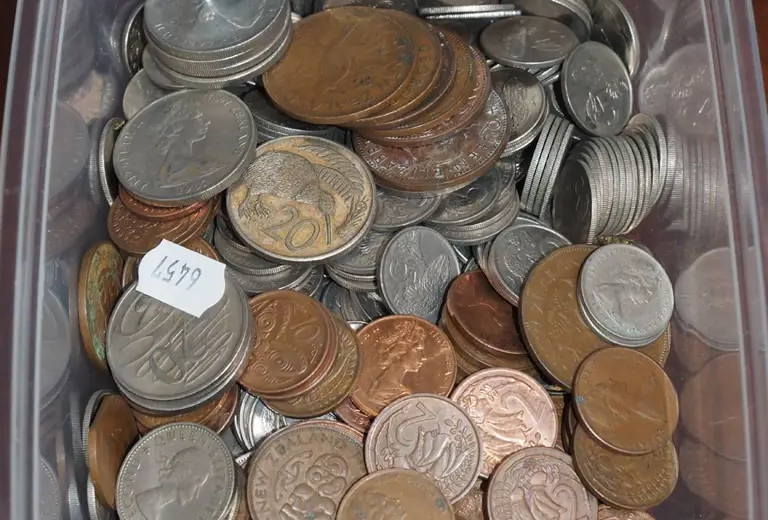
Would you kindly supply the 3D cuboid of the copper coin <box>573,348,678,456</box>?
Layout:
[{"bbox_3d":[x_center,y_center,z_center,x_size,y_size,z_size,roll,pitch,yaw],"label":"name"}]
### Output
[{"bbox_3d":[0.045,0.026,0.349,0.021,0.002,0.021,0,64,-19],"label":"copper coin"}]

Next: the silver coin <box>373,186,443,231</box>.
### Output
[{"bbox_3d":[0.002,-0.014,0.370,0.020,0.002,0.020,0,52,13],"label":"silver coin"}]

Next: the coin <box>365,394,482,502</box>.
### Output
[{"bbox_3d":[0.007,0.035,0.342,0.021,0.002,0.021,0,70,-10],"label":"coin"}]

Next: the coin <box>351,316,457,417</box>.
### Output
[{"bbox_3d":[0.003,0.021,0.354,0.021,0.002,0.021,0,67,4],"label":"coin"}]

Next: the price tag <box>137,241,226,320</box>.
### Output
[{"bbox_3d":[-0.039,0.003,0.366,0.020,0.001,0.012,19,73,26],"label":"price tag"}]

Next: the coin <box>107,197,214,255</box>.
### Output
[{"bbox_3d":[-0.043,-0.009,0.367,0.021,0.002,0.021,0,54,17],"label":"coin"}]

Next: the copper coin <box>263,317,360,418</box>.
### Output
[{"bbox_3d":[-0.014,0.020,0.355,0.021,0.002,0.021,0,68,16],"label":"copper coin"}]

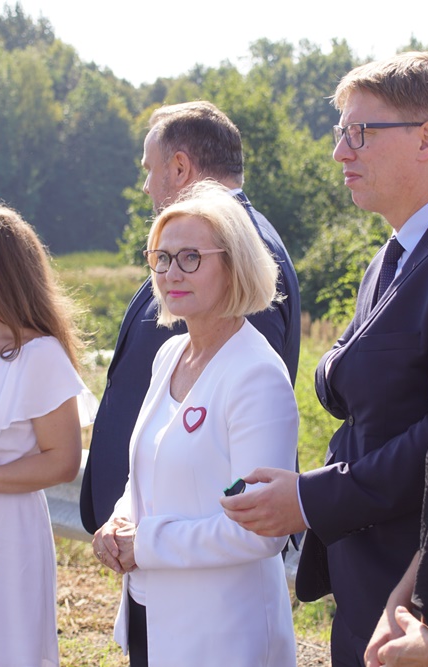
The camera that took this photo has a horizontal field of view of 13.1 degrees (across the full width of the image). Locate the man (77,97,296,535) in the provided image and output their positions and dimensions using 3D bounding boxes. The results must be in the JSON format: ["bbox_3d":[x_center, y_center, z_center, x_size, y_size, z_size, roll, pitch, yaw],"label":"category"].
[{"bbox_3d":[-0.050,0.455,3.860,0.380,1.860,0.540,-1,3,-15],"label":"man"}]

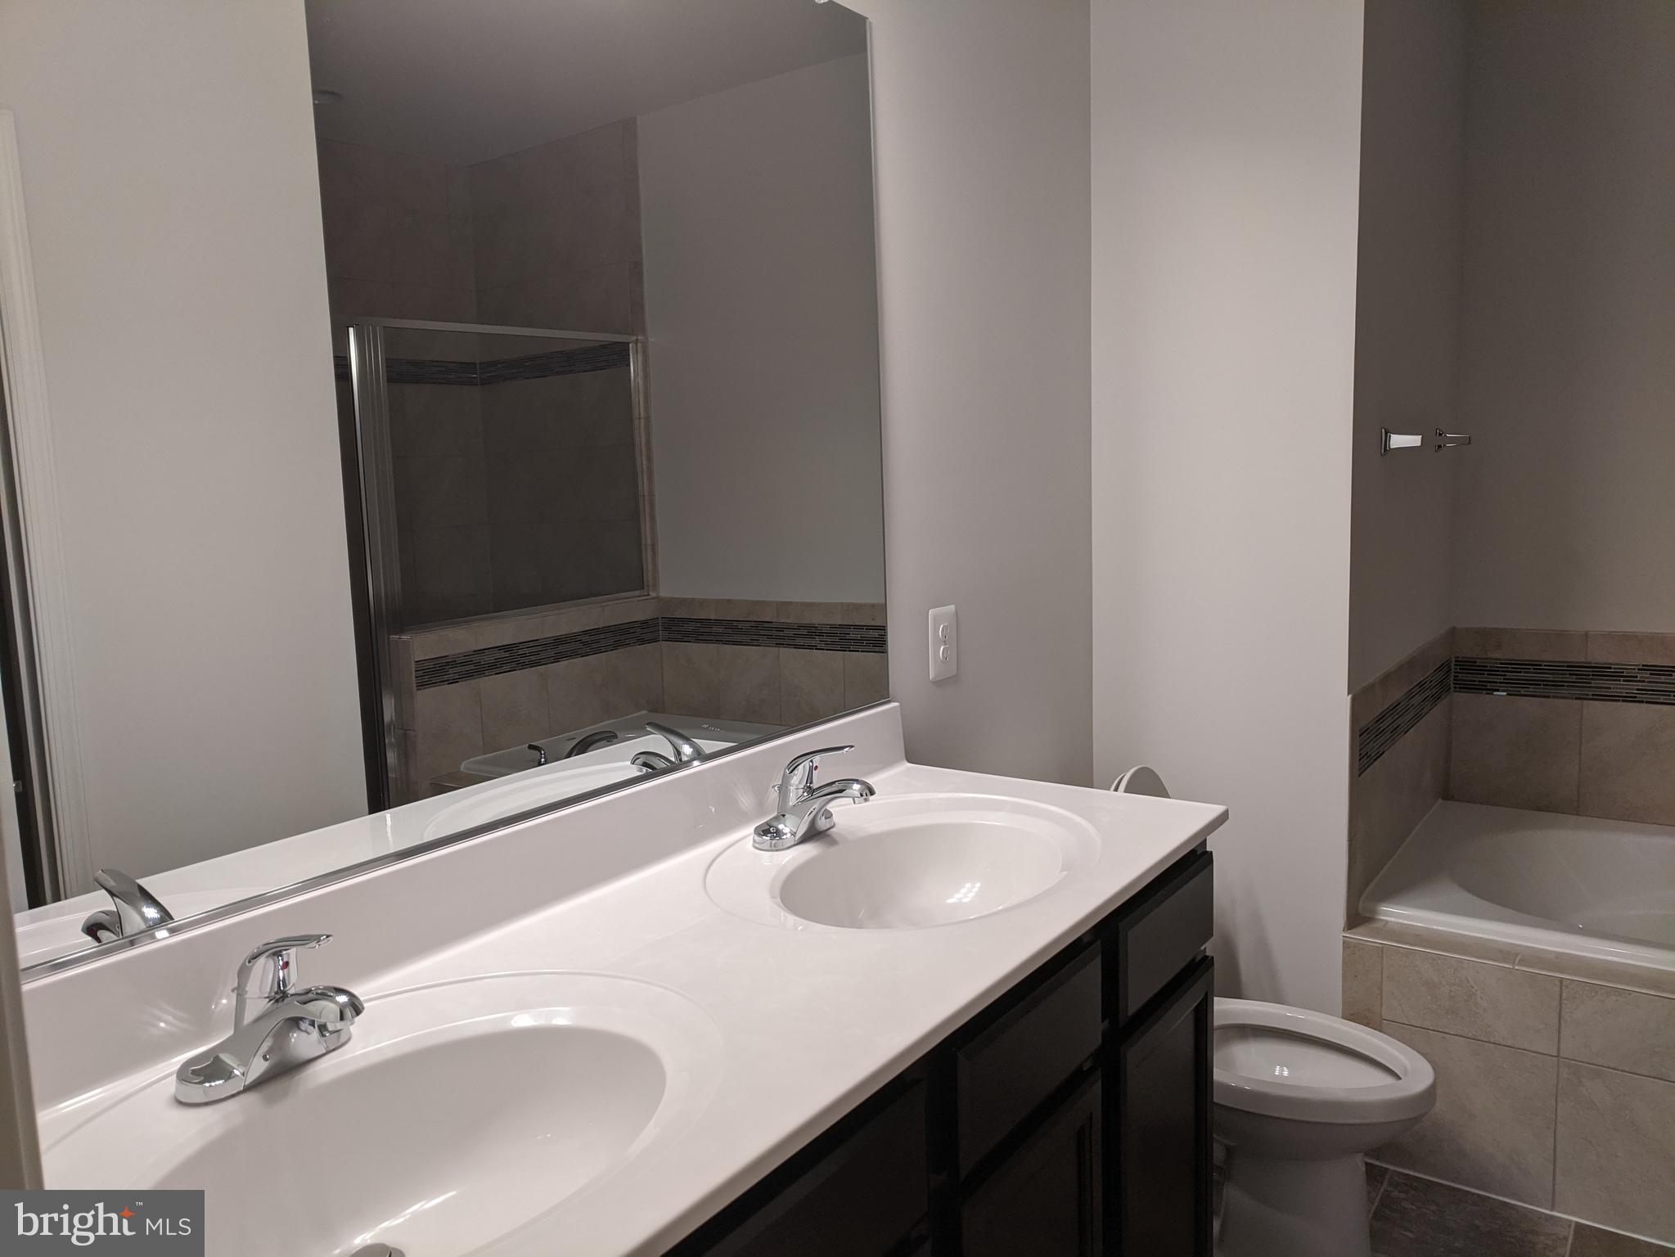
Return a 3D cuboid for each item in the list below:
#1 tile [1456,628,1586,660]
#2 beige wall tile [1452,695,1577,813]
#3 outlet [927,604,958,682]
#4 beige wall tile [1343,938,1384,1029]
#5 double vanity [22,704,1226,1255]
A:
[{"bbox_3d":[1.777,0.044,3.281,0.302,0.077,0.010,3,9,35],"label":"tile"},{"bbox_3d":[1.785,0.326,3.318,0.302,0.298,0.010,3,9,35],"label":"beige wall tile"},{"bbox_3d":[0.188,0.026,2.202,0.008,0.124,0.079,3,9,35],"label":"outlet"},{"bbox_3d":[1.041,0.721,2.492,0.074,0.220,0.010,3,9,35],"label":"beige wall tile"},{"bbox_3d":[-0.112,0.738,1.354,0.560,1.022,1.549,3,9,35],"label":"double vanity"}]

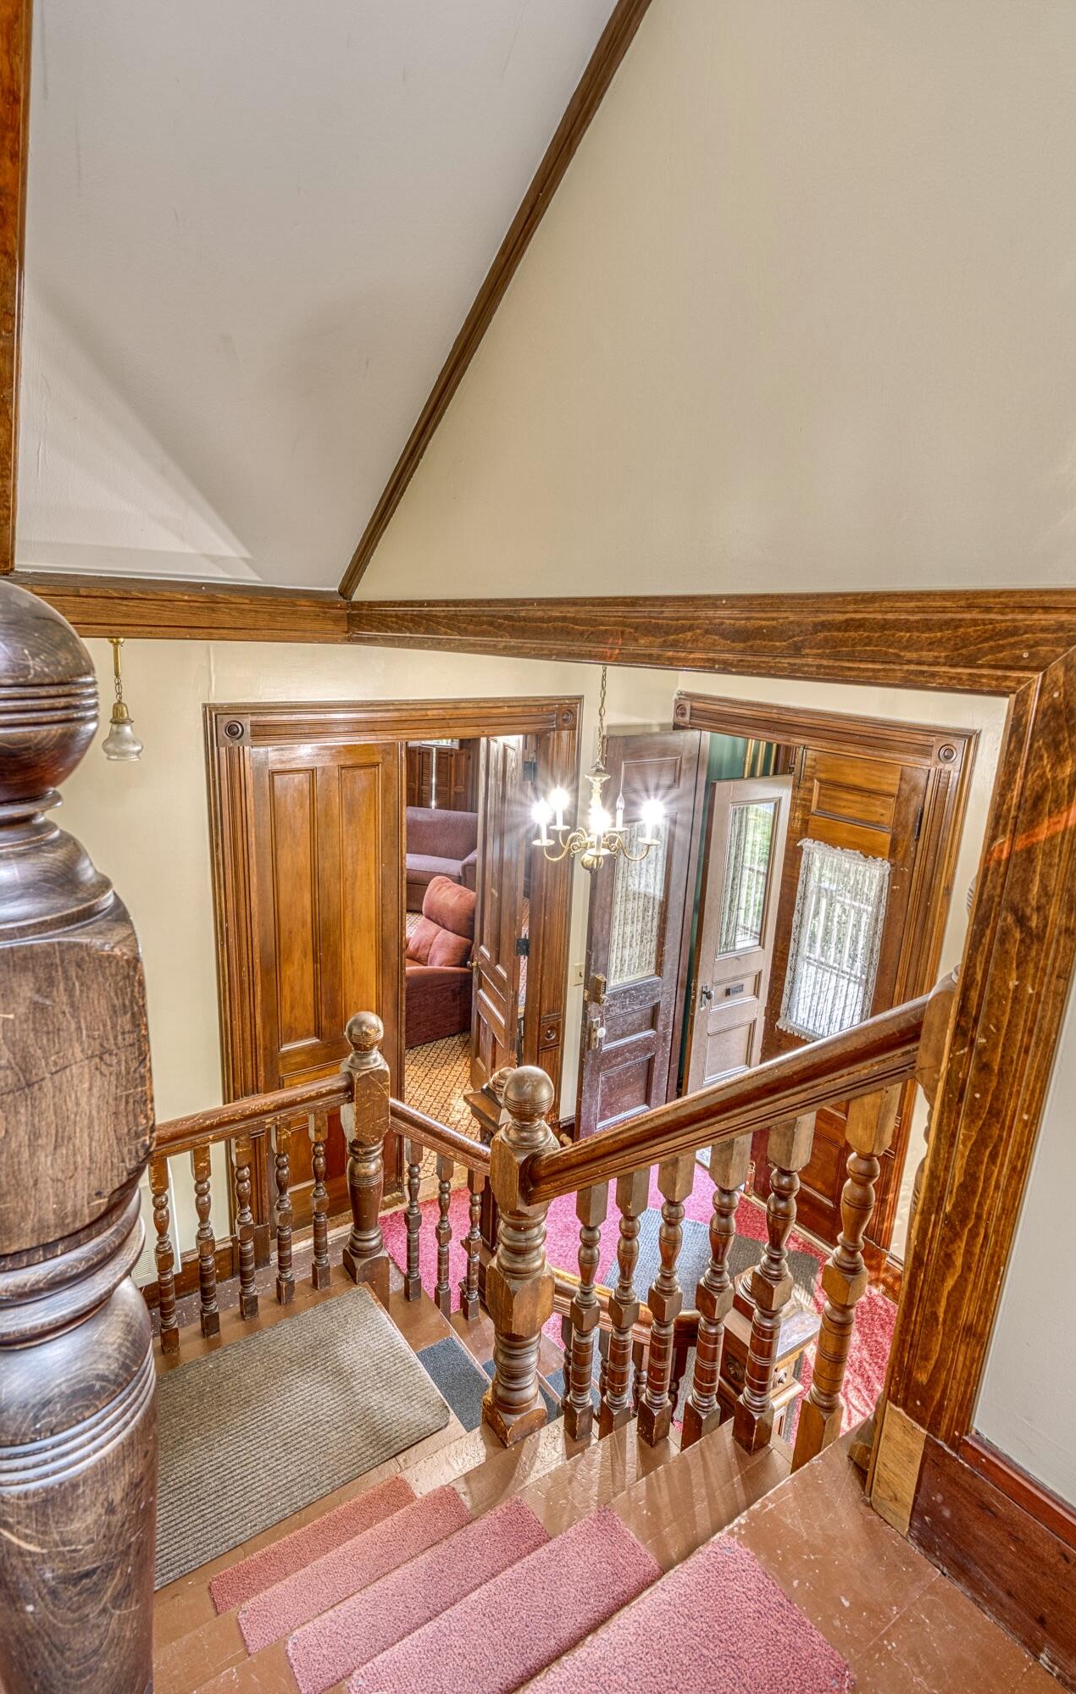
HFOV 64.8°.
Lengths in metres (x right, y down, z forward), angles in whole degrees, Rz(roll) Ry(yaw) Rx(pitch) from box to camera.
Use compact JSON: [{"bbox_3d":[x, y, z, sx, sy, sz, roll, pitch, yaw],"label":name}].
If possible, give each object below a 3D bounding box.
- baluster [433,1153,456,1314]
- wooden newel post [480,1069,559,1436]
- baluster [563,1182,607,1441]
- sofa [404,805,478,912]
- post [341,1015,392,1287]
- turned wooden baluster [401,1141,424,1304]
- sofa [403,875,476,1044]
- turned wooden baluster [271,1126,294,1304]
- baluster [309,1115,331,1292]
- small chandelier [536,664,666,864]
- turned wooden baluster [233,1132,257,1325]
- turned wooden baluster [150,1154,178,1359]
[{"bbox_3d":[-0.325,1.397,3.002,0.042,0.686,0.042,-8,18,-35],"label":"baluster"},{"bbox_3d":[-0.040,0.977,2.027,0.118,0.975,0.118,-8,18,-34],"label":"wooden newel post"},{"bbox_3d":[0.106,0.995,1.827,0.045,0.649,0.045,-8,18,-34],"label":"baluster"},{"bbox_3d":[-1.345,0.099,8.637,2.000,0.880,0.880,7,15,16],"label":"sofa"},{"bbox_3d":[-0.548,0.966,2.698,0.113,0.937,0.113,-8,18,-35],"label":"post"},{"bbox_3d":[-0.426,1.272,2.889,0.042,0.624,0.042,-8,18,-35],"label":"turned wooden baluster"},{"bbox_3d":[-0.850,0.727,6.040,0.950,1.000,0.980,-8,18,-34],"label":"sofa"},{"bbox_3d":[-0.772,1.121,2.584,0.042,0.612,0.042,-8,18,-35],"label":"turned wooden baluster"},{"bbox_3d":[-0.677,1.108,2.652,0.042,0.612,0.042,-8,18,-35],"label":"baluster"},{"bbox_3d":[0.247,-0.301,3.344,0.524,0.822,0.524,2,14,-1],"label":"small chandelier"},{"bbox_3d":[-0.866,1.133,2.516,0.042,0.612,0.042,-8,18,-35],"label":"turned wooden baluster"},{"bbox_3d":[-0.988,1.075,2.234,0.042,0.605,0.042,-8,18,-34],"label":"turned wooden baluster"}]

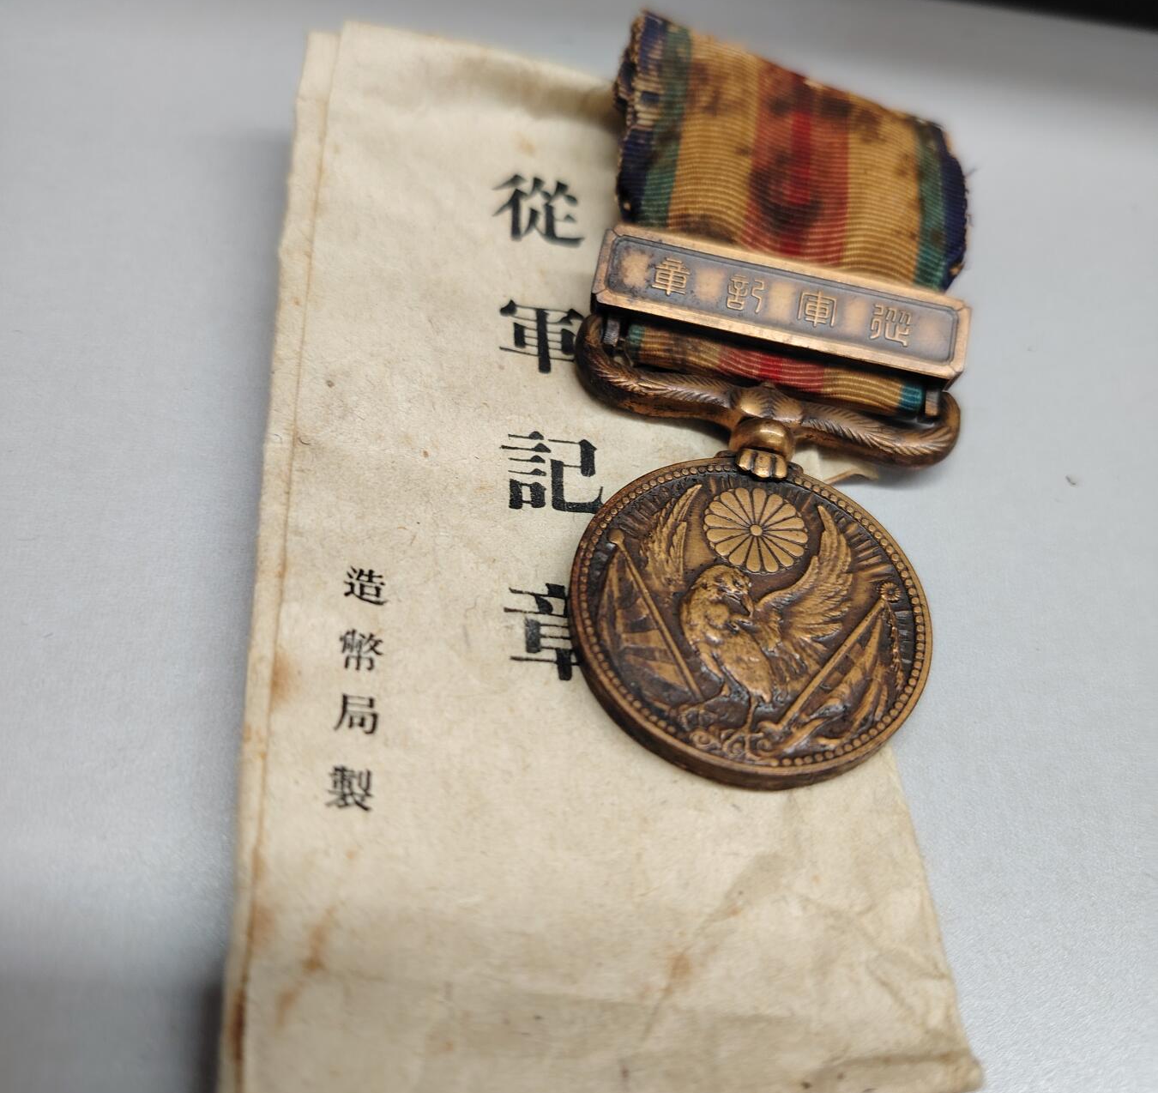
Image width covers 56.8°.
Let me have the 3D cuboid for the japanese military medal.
[{"bbox_3d":[0.019,-0.022,0.105,0.039,0.009,0.094,11,55,0],"label":"japanese military medal"}]

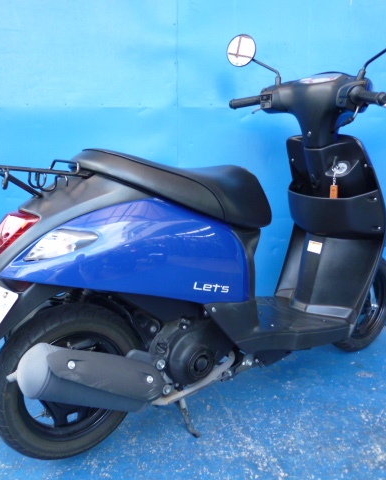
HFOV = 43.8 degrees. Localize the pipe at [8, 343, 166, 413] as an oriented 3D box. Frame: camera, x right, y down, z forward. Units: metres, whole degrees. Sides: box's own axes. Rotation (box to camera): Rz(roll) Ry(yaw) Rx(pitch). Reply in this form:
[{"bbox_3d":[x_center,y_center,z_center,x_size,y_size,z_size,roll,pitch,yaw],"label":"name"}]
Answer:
[{"bbox_3d":[-0.223,0.327,1.091,0.410,0.130,0.135,23,-3,-37],"label":"pipe"}]

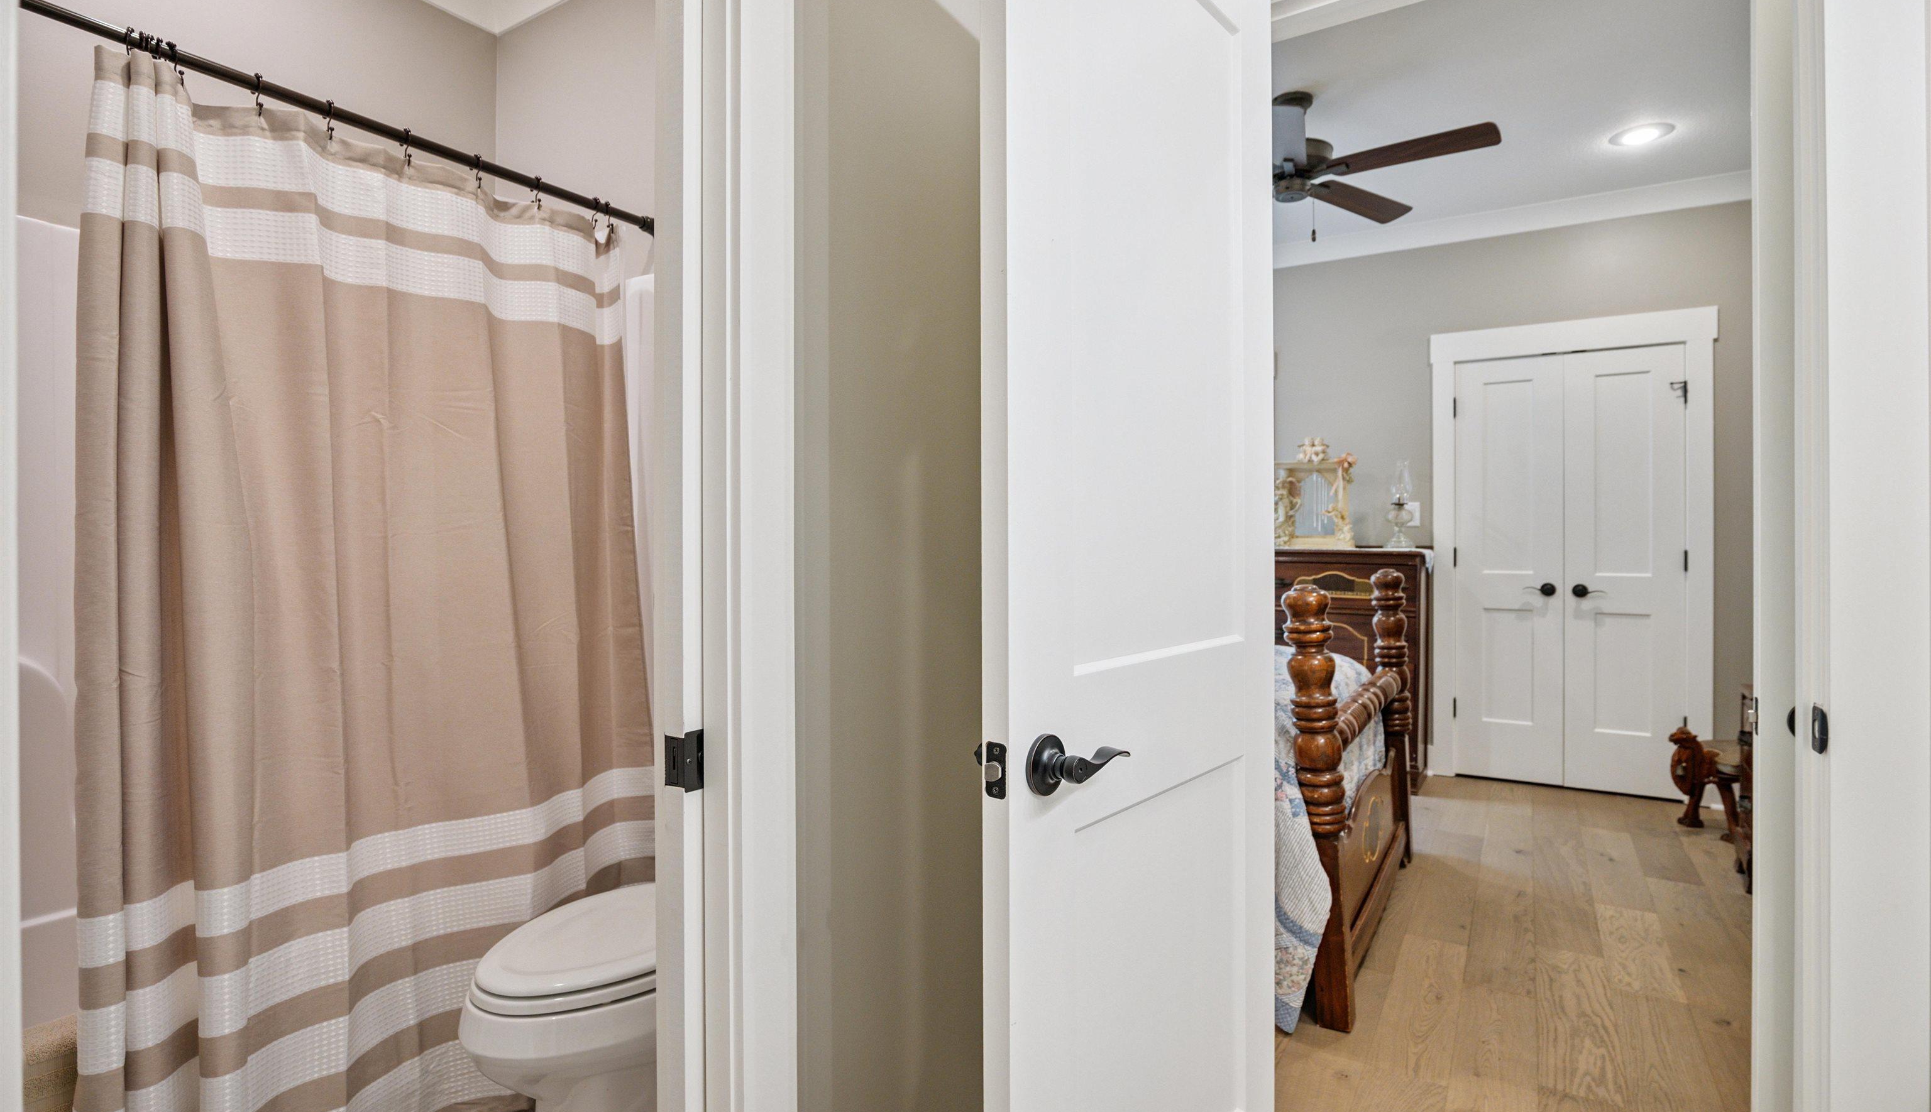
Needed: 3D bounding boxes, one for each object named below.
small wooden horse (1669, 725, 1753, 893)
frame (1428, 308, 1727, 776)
[{"bbox_3d":[3.100,0.880,3.390,0.560,0.440,0.290,0,1,2],"label":"small wooden horse"},{"bbox_3d":[2.840,0.000,4.060,1.120,2.190,0.110,0,1,28],"label":"frame"}]

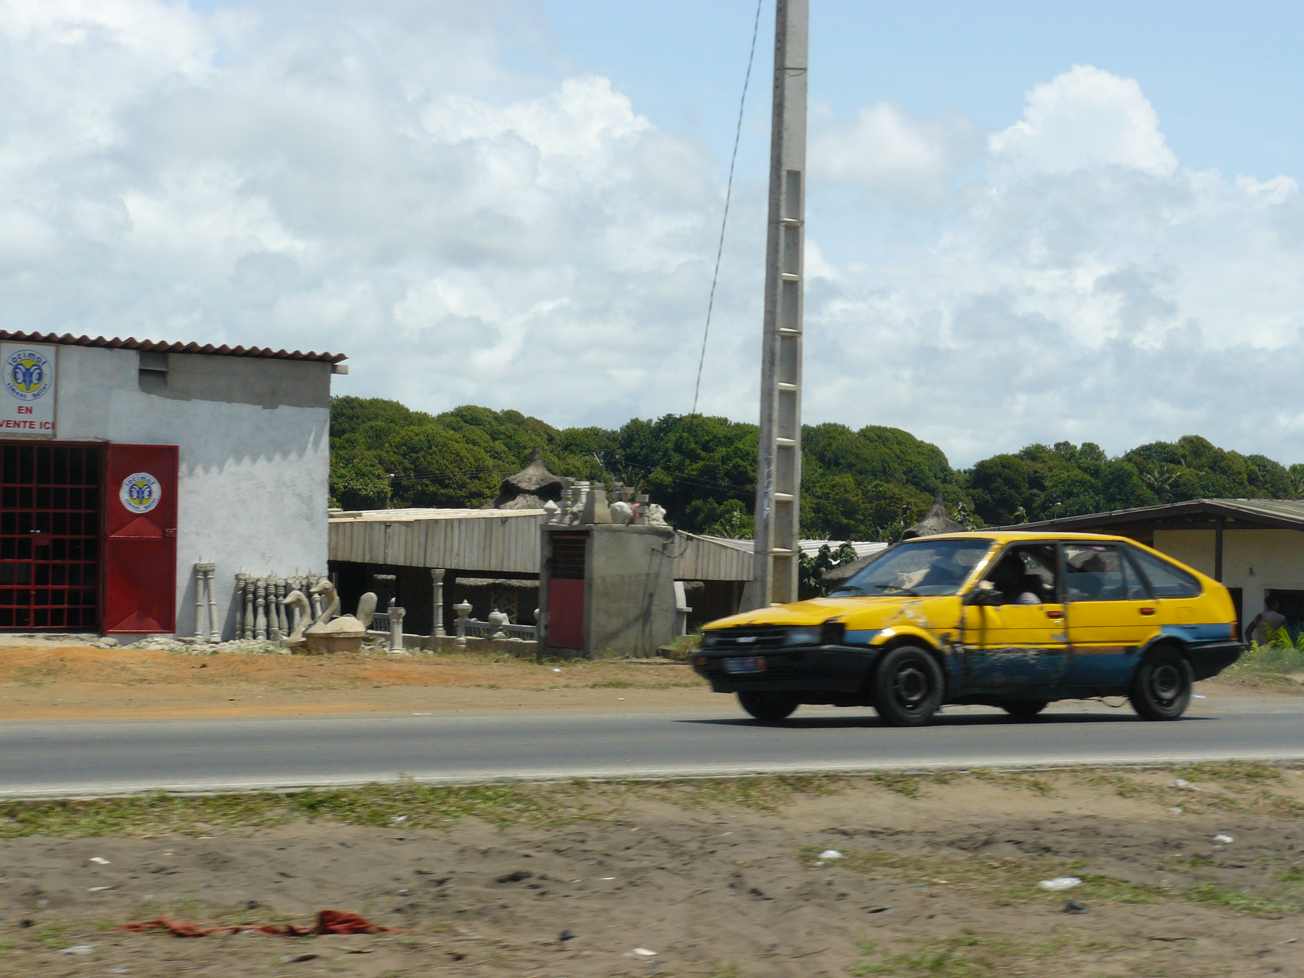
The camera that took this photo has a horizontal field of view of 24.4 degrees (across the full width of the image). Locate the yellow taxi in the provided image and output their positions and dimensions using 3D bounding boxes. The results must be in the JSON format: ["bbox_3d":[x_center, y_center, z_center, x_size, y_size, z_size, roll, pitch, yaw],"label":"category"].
[{"bbox_3d":[2.353,1.010,22.124,4.150,1.385,1.640,2,-2,-35],"label":"yellow taxi"}]

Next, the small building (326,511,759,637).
[{"bbox_3d":[-2.221,1.289,38.802,6.010,2.050,4.000,2,-1,-29],"label":"small building"}]

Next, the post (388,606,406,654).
[{"bbox_3d":[-2.679,1.479,31.700,0.170,0.504,0.170,2,-2,-35],"label":"post"}]

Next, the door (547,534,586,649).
[{"bbox_3d":[-0.903,1.087,32.007,0.060,1.233,0.731,2,-2,-35],"label":"door"}]

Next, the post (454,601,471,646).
[{"bbox_3d":[-2.109,1.496,33.600,0.200,0.528,0.200,1,-1,0],"label":"post"}]

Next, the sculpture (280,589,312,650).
[{"bbox_3d":[-3.629,1.390,32.000,0.640,0.649,0.340,2,-1,-20],"label":"sculpture"}]

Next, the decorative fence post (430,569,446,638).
[{"bbox_3d":[-2.442,1.297,34.400,0.165,0.791,0.165,1,-1,0],"label":"decorative fence post"}]

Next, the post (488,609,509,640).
[{"bbox_3d":[-1.732,1.512,33.700,0.220,0.347,0.220,1,-1,0],"label":"post"}]

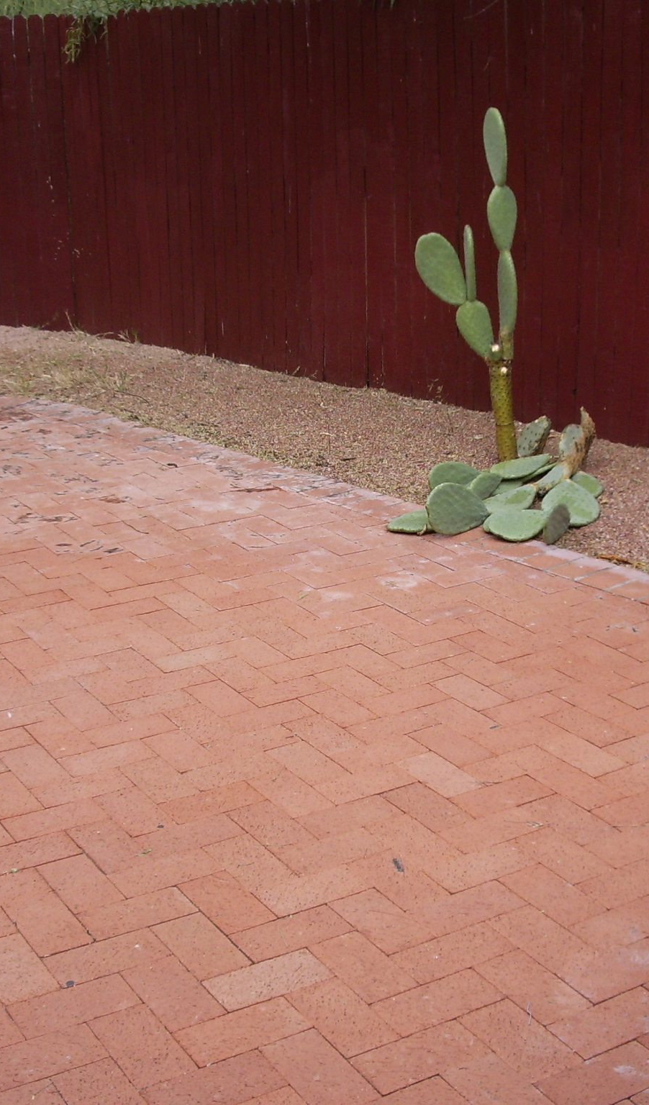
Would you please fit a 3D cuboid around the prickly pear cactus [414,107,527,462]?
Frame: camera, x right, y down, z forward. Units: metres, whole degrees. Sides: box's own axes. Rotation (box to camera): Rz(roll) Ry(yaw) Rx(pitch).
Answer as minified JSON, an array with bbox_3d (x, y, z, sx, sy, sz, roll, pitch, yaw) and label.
[{"bbox_3d":[0.505,-0.919,5.268,0.350,1.280,0.220,-1,18,0],"label":"prickly pear cactus"}]

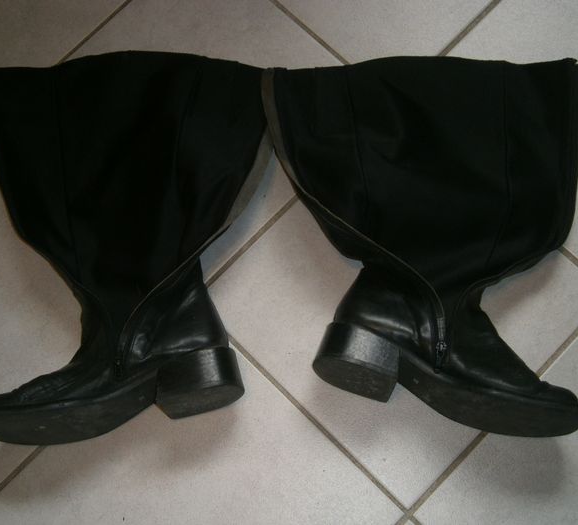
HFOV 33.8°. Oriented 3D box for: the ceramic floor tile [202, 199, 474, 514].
[{"bbox_3d":[0.119,0.038,1.022,0.313,0.009,0.313,43,81,13],"label":"ceramic floor tile"}]

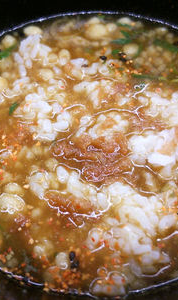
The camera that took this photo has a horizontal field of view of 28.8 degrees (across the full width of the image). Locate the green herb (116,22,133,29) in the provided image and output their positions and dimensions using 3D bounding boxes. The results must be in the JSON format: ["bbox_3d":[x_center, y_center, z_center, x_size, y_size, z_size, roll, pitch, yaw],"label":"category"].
[{"bbox_3d":[0.022,-0.078,0.220,0.012,0.002,0.004,15,58,10],"label":"green herb"}]

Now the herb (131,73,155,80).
[{"bbox_3d":[0.031,-0.041,0.195,0.014,0.002,0.004,14,58,10],"label":"herb"}]

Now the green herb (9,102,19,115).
[{"bbox_3d":[-0.039,-0.022,0.183,0.003,0.002,0.009,20,59,13],"label":"green herb"}]

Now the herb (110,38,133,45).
[{"bbox_3d":[0.020,-0.066,0.211,0.012,0.002,0.005,-3,57,-1],"label":"herb"}]

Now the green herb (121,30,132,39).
[{"bbox_3d":[0.023,-0.071,0.215,0.004,0.002,0.009,-36,63,-21],"label":"green herb"}]

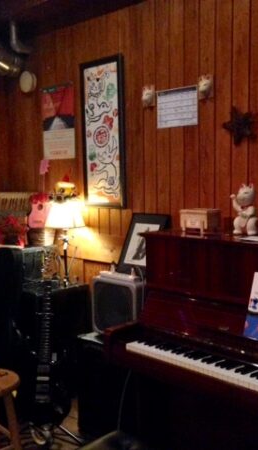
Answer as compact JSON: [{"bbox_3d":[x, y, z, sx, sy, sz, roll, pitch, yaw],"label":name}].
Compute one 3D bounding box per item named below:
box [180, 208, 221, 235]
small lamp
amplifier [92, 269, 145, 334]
[{"bbox_3d":[0.340,-0.019,2.710,0.101,0.107,0.164,-6,8,-43],"label":"box"},{"bbox_3d":[-0.394,0.108,3.514,0.248,0.535,0.248,-1,6,0],"label":"small lamp"},{"bbox_3d":[-0.009,0.442,3.095,0.200,0.329,0.355,-6,8,-43],"label":"amplifier"}]

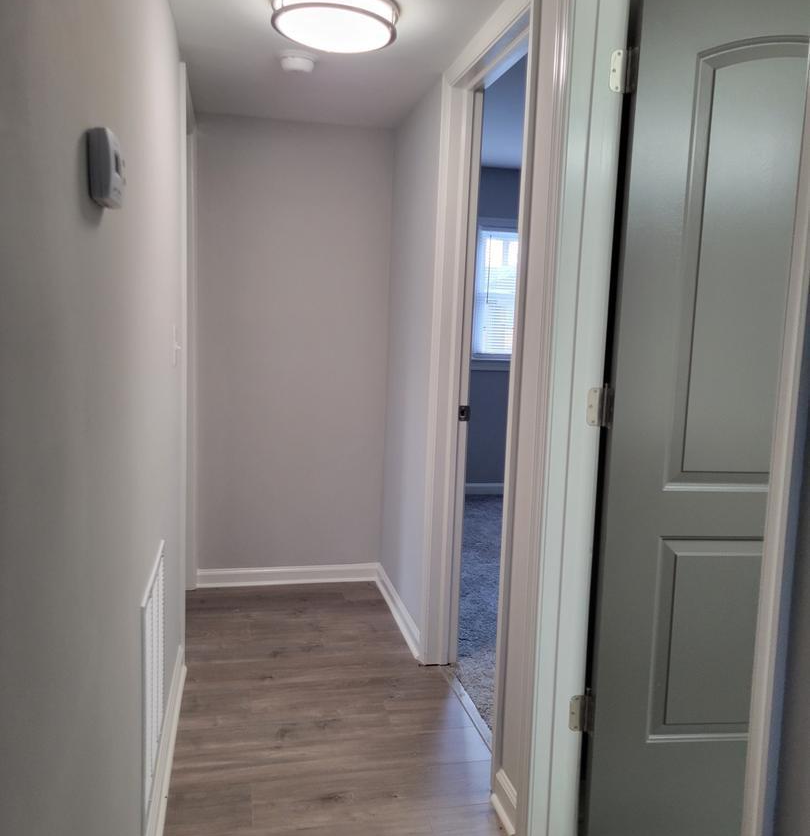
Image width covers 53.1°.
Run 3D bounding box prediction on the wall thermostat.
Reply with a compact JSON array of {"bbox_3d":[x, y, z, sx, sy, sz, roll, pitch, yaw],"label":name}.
[{"bbox_3d":[-0.421,-0.347,1.143,0.032,0.096,0.122,0,7,-11],"label":"wall thermostat"}]

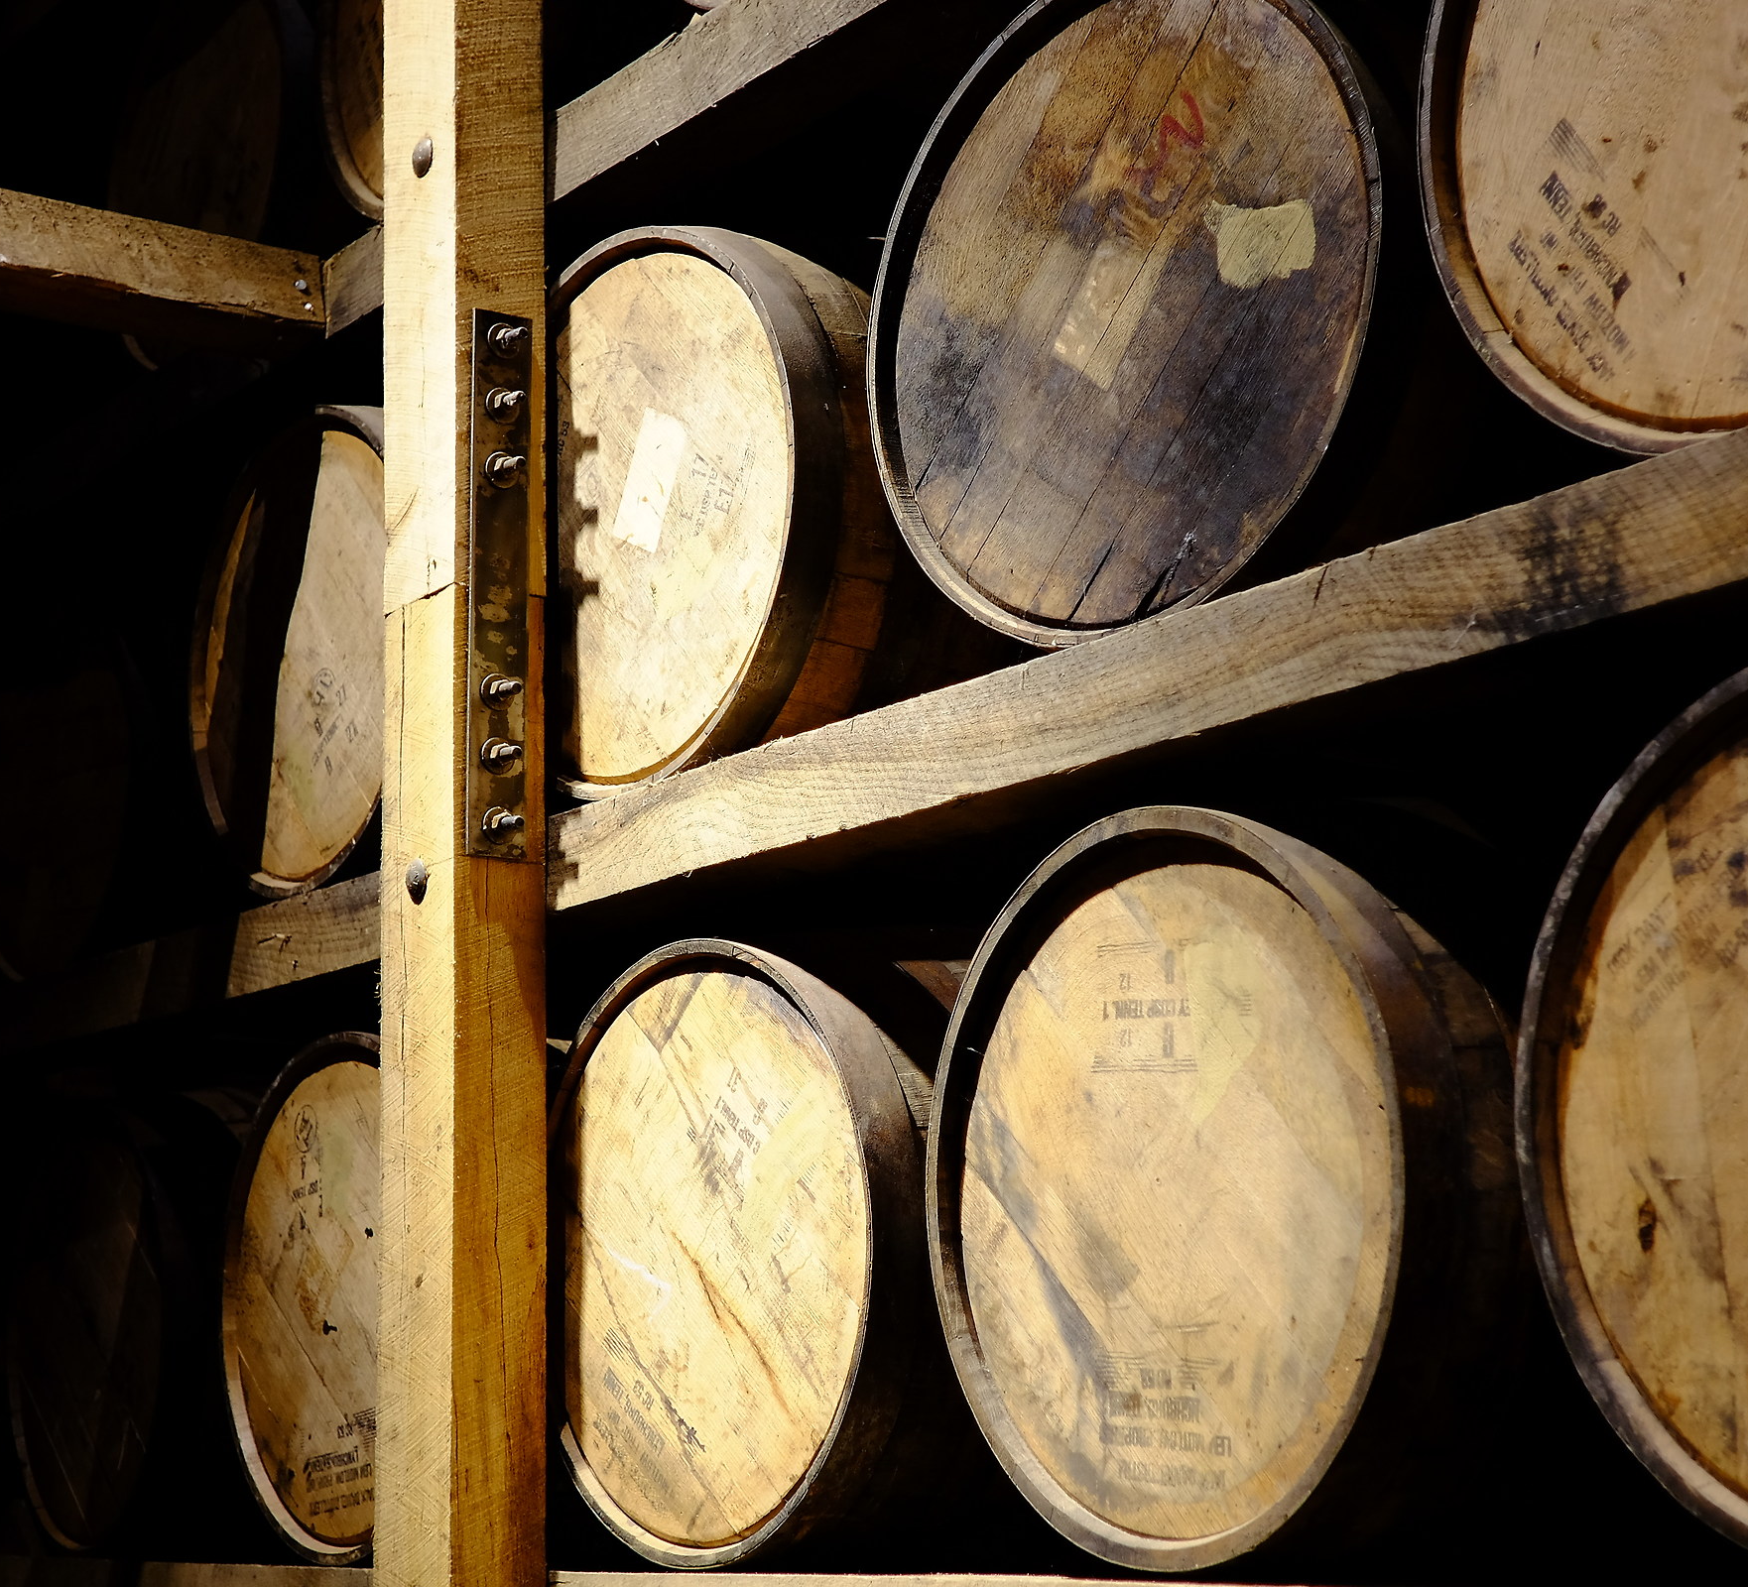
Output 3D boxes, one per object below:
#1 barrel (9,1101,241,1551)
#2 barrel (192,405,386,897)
[{"bbox_3d":[-0.644,0.718,4.303,0.890,0.645,0.645,6,-13,-35],"label":"barrel"},{"bbox_3d":[-0.313,-0.129,3.925,0.890,0.645,0.645,5,-12,-36],"label":"barrel"}]

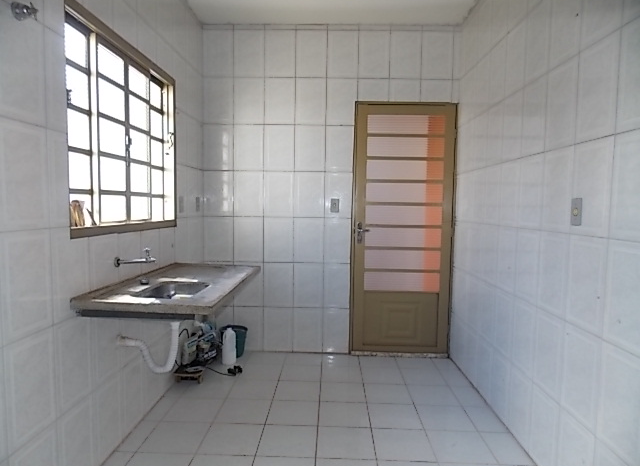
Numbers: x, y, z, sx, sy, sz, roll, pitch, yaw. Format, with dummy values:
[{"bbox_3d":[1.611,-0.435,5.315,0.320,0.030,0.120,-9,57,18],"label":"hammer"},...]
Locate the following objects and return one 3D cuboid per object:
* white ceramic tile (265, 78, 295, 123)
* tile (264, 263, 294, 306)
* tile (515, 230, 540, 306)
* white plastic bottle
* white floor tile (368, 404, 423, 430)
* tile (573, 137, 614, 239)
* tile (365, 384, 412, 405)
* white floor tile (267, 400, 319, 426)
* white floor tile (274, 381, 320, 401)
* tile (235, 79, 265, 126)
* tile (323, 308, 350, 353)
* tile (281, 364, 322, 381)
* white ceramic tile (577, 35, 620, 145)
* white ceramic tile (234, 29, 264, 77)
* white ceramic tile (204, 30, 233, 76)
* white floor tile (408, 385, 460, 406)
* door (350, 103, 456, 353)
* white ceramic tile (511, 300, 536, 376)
[{"bbox_3d":[-0.332,-1.091,3.523,0.254,0.380,0.014,1,4,1],"label":"white ceramic tile"},{"bbox_3d":[-0.356,0.448,3.661,0.257,0.385,0.010,1,4,2],"label":"tile"},{"bbox_3d":[1.096,0.171,2.256,0.010,0.379,0.254,1,4,1],"label":"tile"},{"bbox_3d":[-0.718,0.897,3.382,0.112,0.278,0.112,1,4,1],"label":"white plastic bottle"},{"bbox_3d":[0.449,1.117,2.590,0.302,0.010,0.305,1,4,2],"label":"white floor tile"},{"bbox_3d":[1.105,-0.180,1.725,0.010,0.385,0.257,1,4,1],"label":"tile"},{"bbox_3d":[0.459,1.094,2.889,0.302,0.014,0.304,1,4,2],"label":"tile"},{"bbox_3d":[-0.161,1.106,2.608,0.302,0.010,0.305,1,4,2],"label":"white floor tile"},{"bbox_3d":[-0.150,1.084,2.909,0.302,0.014,0.304,1,4,2],"label":"white floor tile"},{"bbox_3d":[-0.589,-1.095,3.528,0.254,0.380,0.014,1,4,1],"label":"tile"},{"bbox_3d":[0.133,0.840,3.647,0.224,0.391,0.010,1,4,2],"label":"tile"},{"bbox_3d":[-0.139,1.069,3.224,0.302,0.010,0.306,1,4,2],"label":"tile"},{"bbox_3d":[1.100,-0.561,1.684,0.014,0.380,0.254,1,4,1],"label":"white ceramic tile"},{"bbox_3d":[-0.600,-1.517,3.610,0.264,0.394,0.010,1,4,2],"label":"white ceramic tile"},{"bbox_3d":[-0.853,-1.513,3.582,0.261,0.391,0.010,1,4,1],"label":"white ceramic tile"},{"bbox_3d":[0.764,1.099,2.879,0.302,0.014,0.304,1,4,2],"label":"white floor tile"},{"bbox_3d":[0.716,-0.028,3.681,0.862,2.164,0.059,1,4,2],"label":"door"},{"bbox_3d":[1.102,0.562,2.291,0.010,0.385,0.256,1,4,1],"label":"white ceramic tile"}]

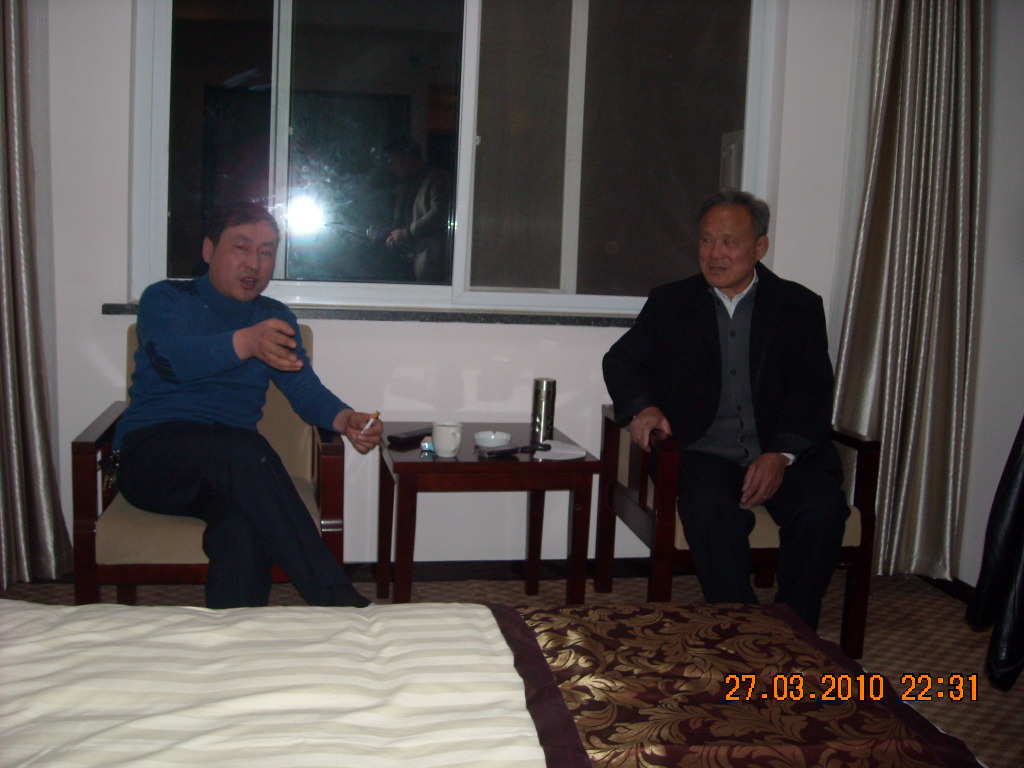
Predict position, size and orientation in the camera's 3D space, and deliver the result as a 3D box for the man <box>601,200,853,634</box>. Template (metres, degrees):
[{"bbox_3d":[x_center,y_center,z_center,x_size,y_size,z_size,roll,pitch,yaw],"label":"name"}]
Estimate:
[{"bbox_3d":[0.620,0.110,2.770,0.660,1.247,0.720,2,8,-4],"label":"man"}]

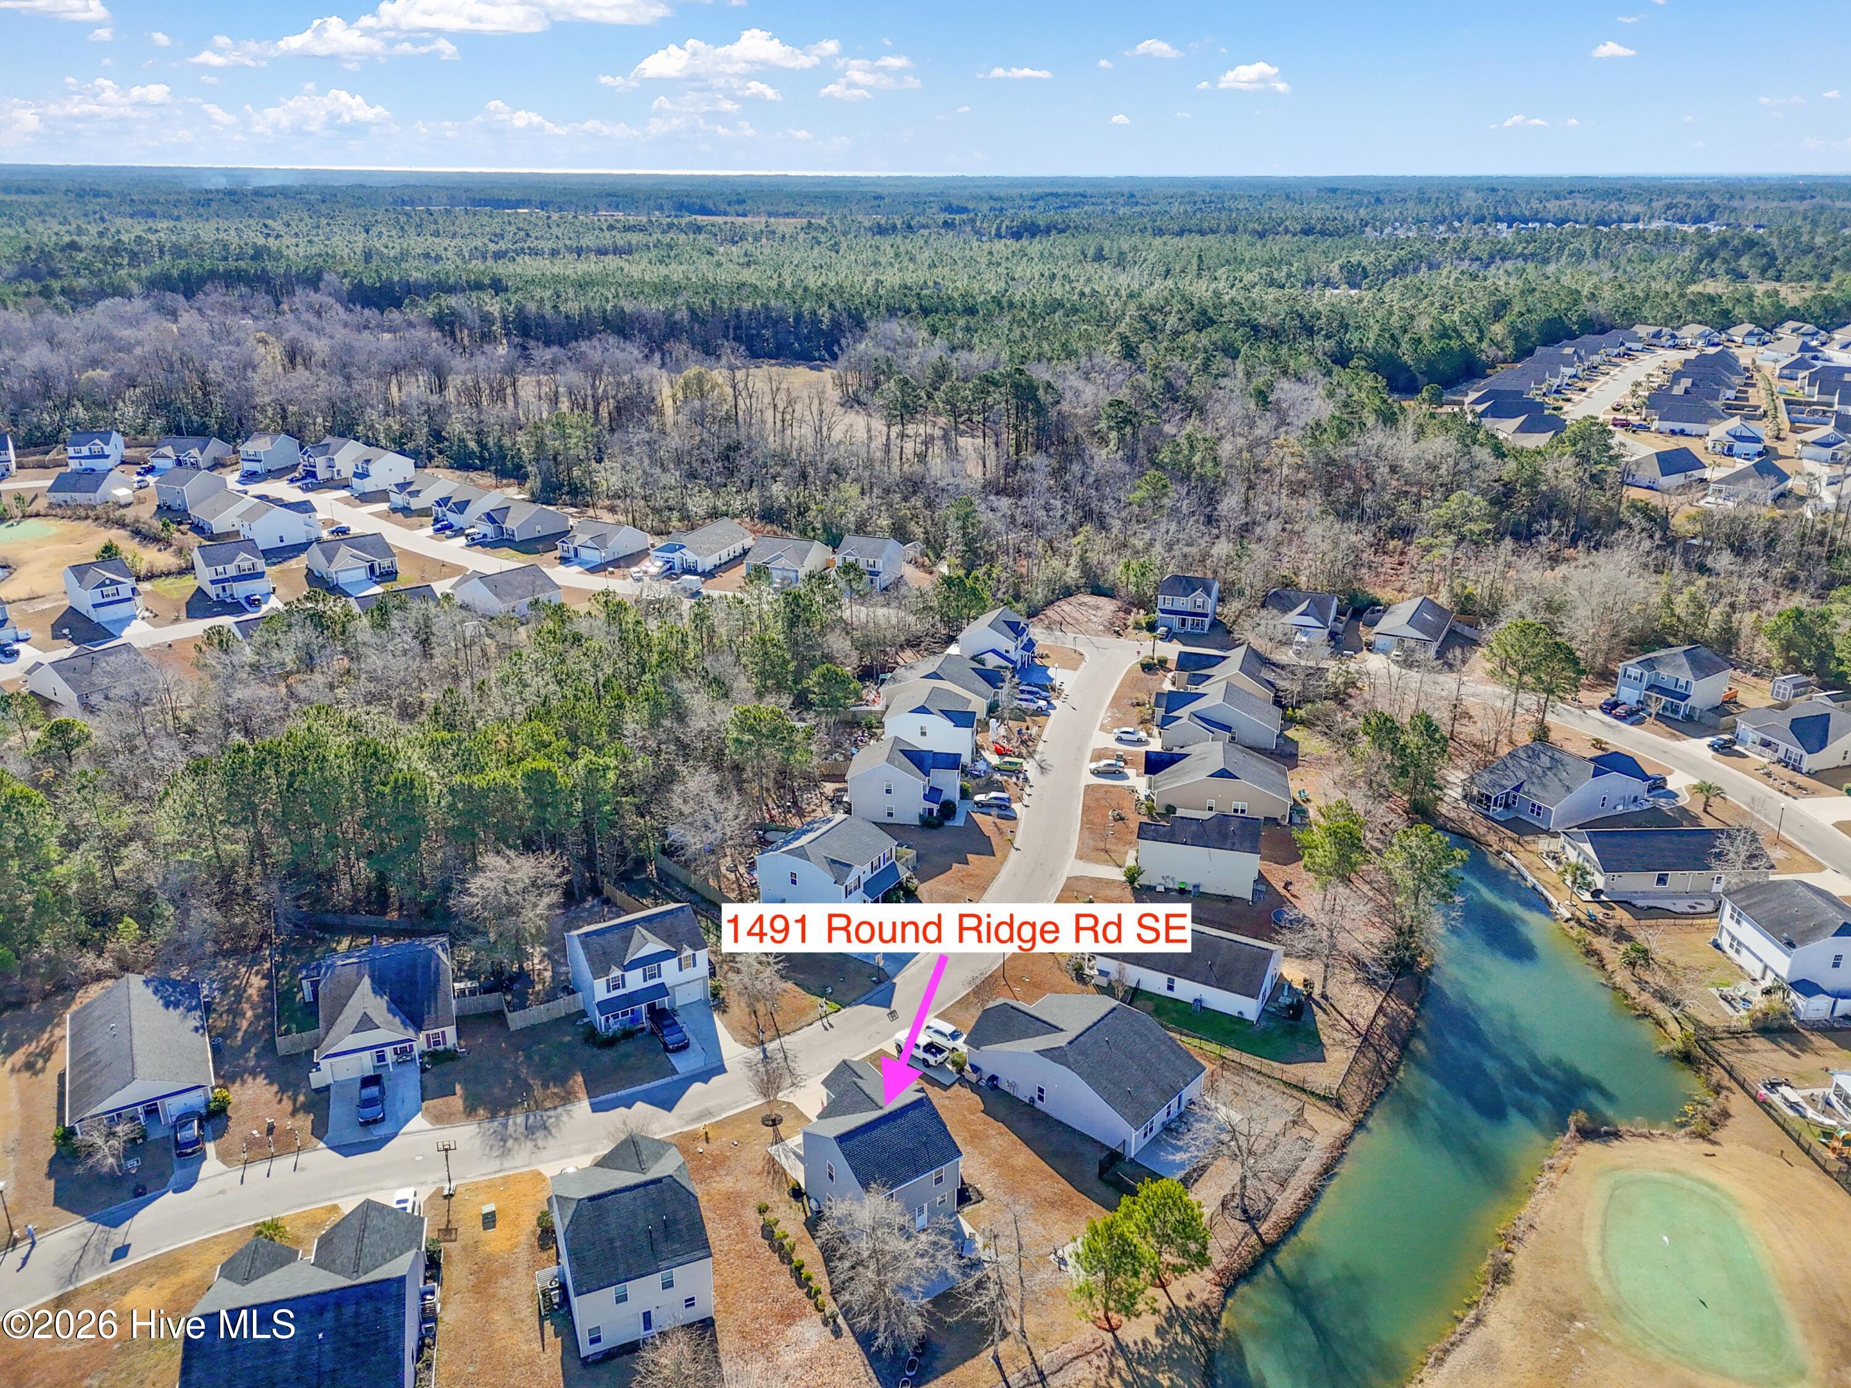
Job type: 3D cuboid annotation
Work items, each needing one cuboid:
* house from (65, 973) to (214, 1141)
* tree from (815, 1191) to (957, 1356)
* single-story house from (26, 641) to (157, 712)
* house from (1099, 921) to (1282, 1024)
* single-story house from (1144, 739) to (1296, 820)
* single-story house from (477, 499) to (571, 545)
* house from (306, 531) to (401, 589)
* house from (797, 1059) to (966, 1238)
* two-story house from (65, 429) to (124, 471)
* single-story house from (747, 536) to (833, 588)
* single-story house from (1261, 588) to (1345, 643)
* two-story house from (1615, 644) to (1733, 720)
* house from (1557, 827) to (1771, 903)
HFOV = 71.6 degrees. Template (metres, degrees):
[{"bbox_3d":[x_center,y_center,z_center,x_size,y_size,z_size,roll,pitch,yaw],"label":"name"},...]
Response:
[{"bbox_3d":[-67.300,30.470,109.810,10.290,5.100,16.570,-13,26,-29],"label":"house"},{"bbox_3d":[-2.765,38.117,84.755,9.000,11.000,9.000,0,22,0],"label":"tree"},{"bbox_3d":[-124.785,-3.501,191.886,16.553,5.808,12.003,14,26,30],"label":"single-story house"},{"bbox_3d":[24.710,24.580,122.430,16.500,5.000,9.600,11,25,25],"label":"house"},{"bbox_3d":[35.650,10.170,157.230,17.330,5.770,10.170,5,23,10],"label":"single-story house"},{"bbox_3d":[-86.805,-38.023,276.281,12.874,6.147,15.294,18,28,36],"label":"single-story house"},{"bbox_3d":[-110.160,-26.660,246.290,12.210,6.100,14.050,-18,29,-38],"label":"house"},{"bbox_3d":[-4.230,33.640,95.890,8.150,8.000,12.800,-15,27,-33],"label":"house"},{"bbox_3d":[-217.005,-63.503,335.259,10.200,8.900,11.400,-5,23,-12],"label":"two-story house"},{"bbox_3d":[-26.981,-27.356,253.999,12.500,5.800,15.100,10,24,22],"label":"single-story house"},{"bbox_3d":[65.093,-14.646,224.111,11.800,6.000,15.300,8,23,17],"label":"single-story house"},{"bbox_3d":[108.820,-2.520,186.540,12.700,7.840,9.350,-13,26,-30],"label":"two-story house"},{"bbox_3d":[81.870,16.970,141.860,18.980,5.530,9.360,-1,22,-3],"label":"house"}]

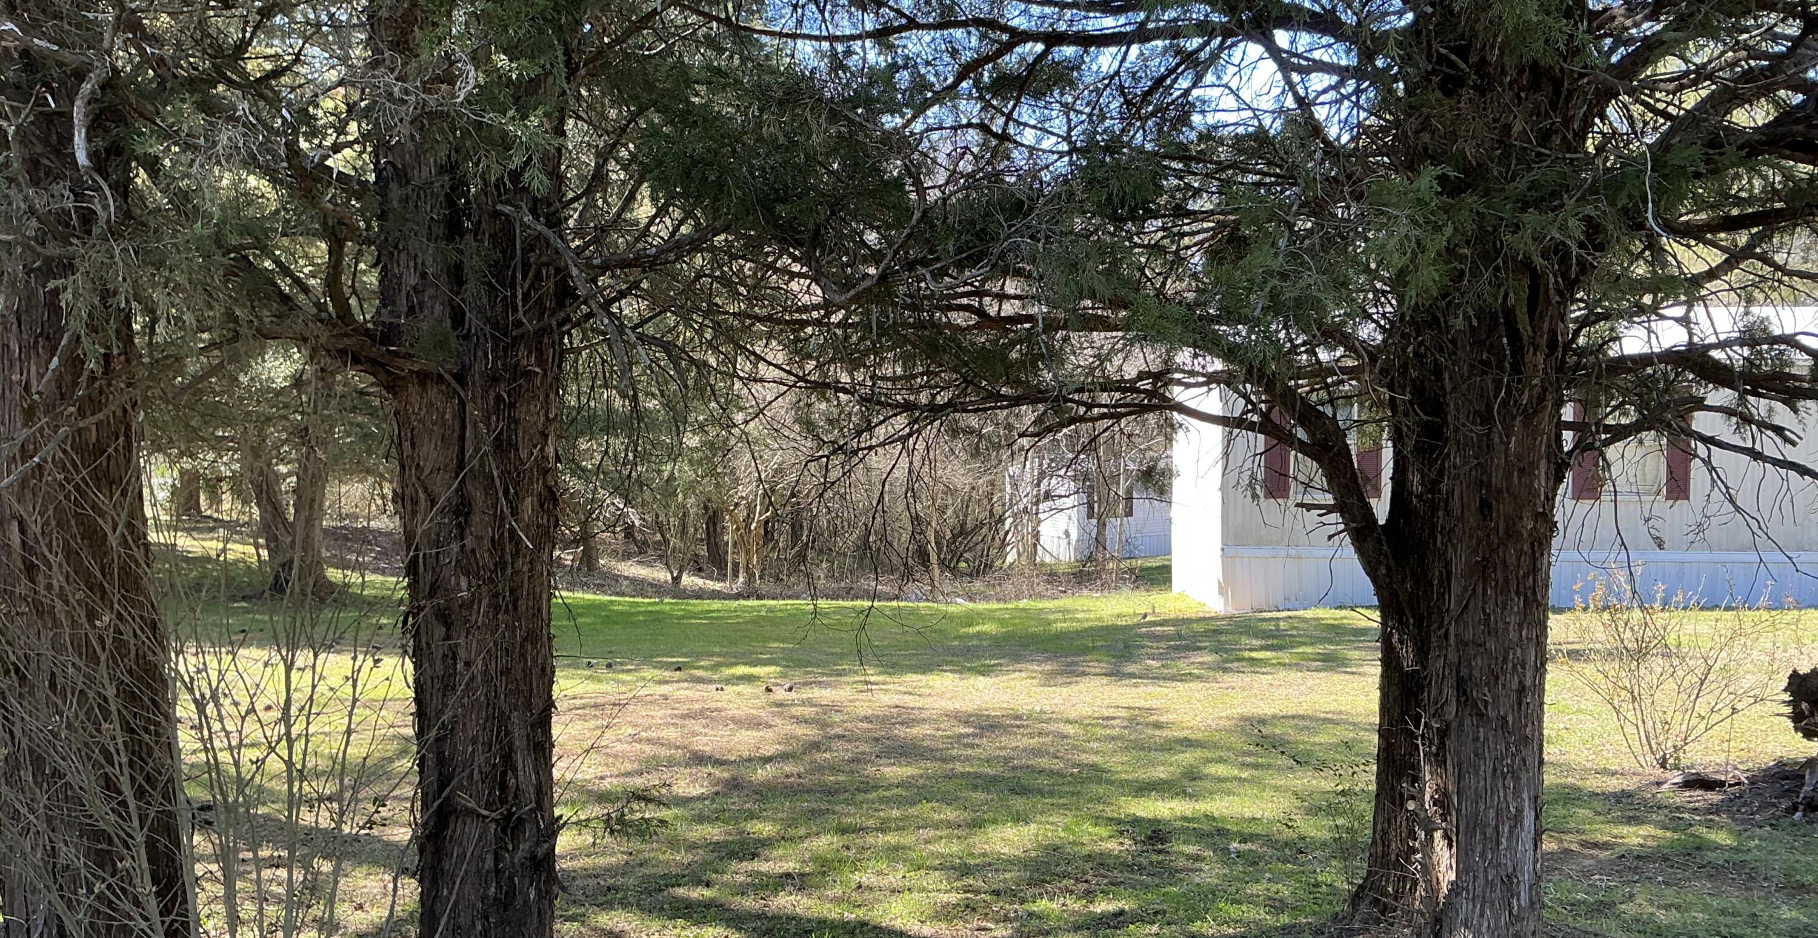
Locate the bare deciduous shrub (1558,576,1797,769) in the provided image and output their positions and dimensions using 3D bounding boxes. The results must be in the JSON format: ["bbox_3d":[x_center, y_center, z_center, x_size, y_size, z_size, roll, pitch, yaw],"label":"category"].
[{"bbox_3d":[4.390,1.150,8.400,1.300,1.150,1.200,0,0,0],"label":"bare deciduous shrub"}]

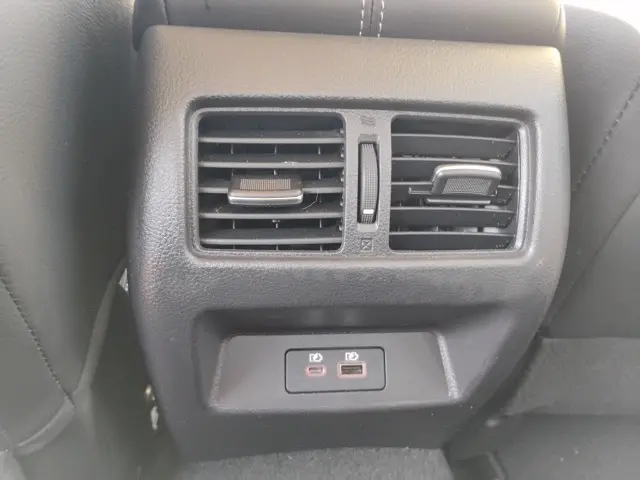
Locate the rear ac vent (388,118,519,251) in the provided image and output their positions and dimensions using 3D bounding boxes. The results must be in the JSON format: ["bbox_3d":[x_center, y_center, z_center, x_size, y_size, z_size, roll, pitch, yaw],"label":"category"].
[{"bbox_3d":[0.075,-0.031,0.294,0.077,0.073,0.028,0,6,-8],"label":"rear ac vent"}]

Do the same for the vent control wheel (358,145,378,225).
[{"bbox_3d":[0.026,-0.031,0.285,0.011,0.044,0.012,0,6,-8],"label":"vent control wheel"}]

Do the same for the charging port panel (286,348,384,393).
[{"bbox_3d":[0.009,0.078,0.312,0.060,0.025,0.009,0,-5,-8],"label":"charging port panel"}]

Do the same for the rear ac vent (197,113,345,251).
[{"bbox_3d":[-0.027,-0.031,0.280,0.078,0.073,0.028,0,6,-8],"label":"rear ac vent"}]

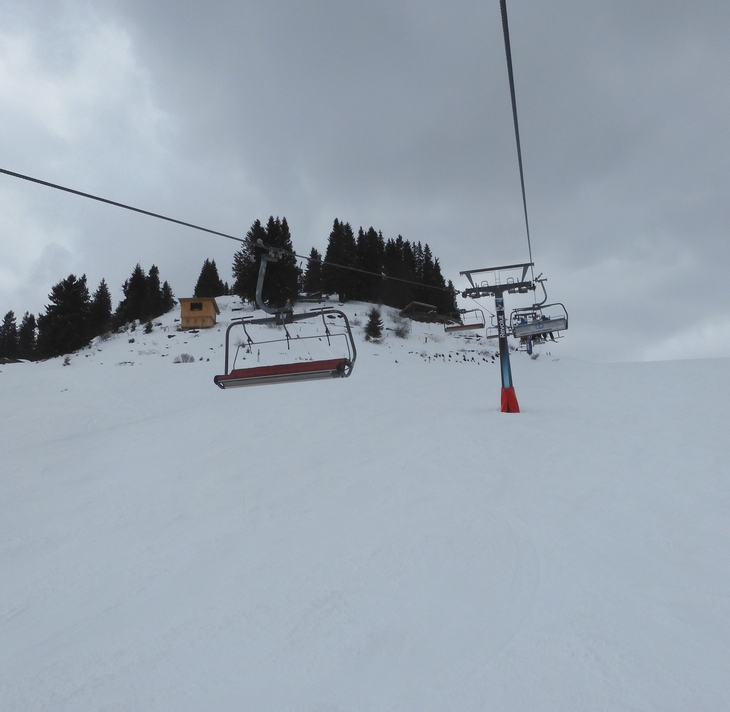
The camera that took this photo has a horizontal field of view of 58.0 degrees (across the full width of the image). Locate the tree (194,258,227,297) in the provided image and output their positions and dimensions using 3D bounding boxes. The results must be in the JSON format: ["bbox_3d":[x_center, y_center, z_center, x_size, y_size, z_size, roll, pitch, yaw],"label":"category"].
[{"bbox_3d":[-25.787,-12.635,109.934,5.120,7.500,5.120,-1,-10,-13],"label":"tree"}]

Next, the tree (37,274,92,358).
[{"bbox_3d":[-40.061,-5.251,88.000,6.570,11.200,6.570,1,-10,-24],"label":"tree"}]

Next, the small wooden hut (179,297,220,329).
[{"bbox_3d":[-21.701,-5.082,85.960,4.500,3.950,4.100,-2,-10,-6],"label":"small wooden hut"}]

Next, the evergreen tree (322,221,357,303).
[{"bbox_3d":[-4.260,-16.120,110.000,5.510,13.700,5.510,-4,-8,-2],"label":"evergreen tree"}]

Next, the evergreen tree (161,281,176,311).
[{"bbox_3d":[-28.946,-8.766,97.000,2.500,4.800,2.500,0,-10,-17],"label":"evergreen tree"}]

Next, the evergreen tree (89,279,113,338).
[{"bbox_3d":[-35.347,-6.481,88.000,3.110,7.750,3.110,-1,-9,-22],"label":"evergreen tree"}]

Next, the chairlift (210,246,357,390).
[{"bbox_3d":[-1.940,-0.998,15.467,3.250,3.320,1.300,-6,-8,15],"label":"chairlift"}]

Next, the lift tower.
[{"bbox_3d":[11.440,-1.408,54.500,6.150,12.180,2.400,-5,-10,14],"label":"lift tower"}]

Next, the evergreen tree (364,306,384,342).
[{"bbox_3d":[1.335,-4.460,93.000,2.550,5.060,2.550,-3,-9,1],"label":"evergreen tree"}]

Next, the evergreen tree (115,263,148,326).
[{"bbox_3d":[-31.913,-8.405,90.000,4.510,8.750,4.510,-1,-8,-19],"label":"evergreen tree"}]

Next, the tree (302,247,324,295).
[{"bbox_3d":[-8.603,-14.283,110.000,3.560,8.020,3.560,-3,-8,-4],"label":"tree"}]

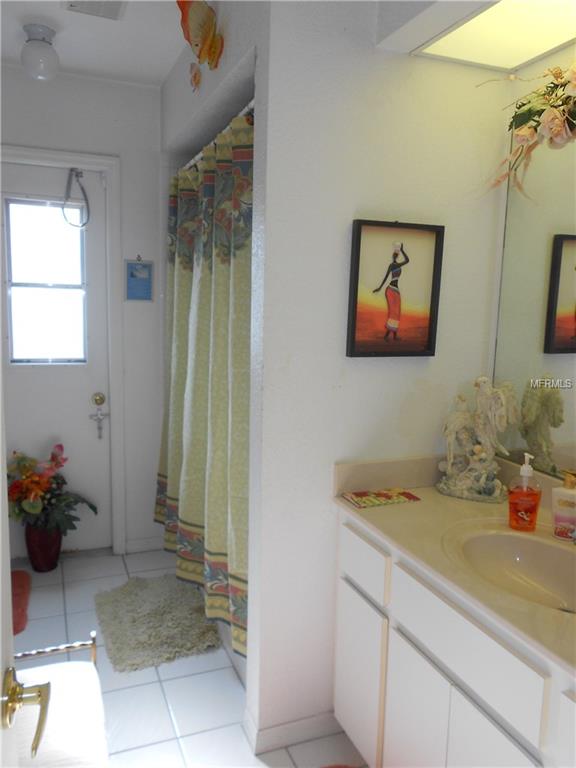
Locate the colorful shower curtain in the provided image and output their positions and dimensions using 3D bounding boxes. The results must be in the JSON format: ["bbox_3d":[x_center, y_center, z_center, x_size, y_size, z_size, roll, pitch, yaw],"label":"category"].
[{"bbox_3d":[-0.389,-0.063,2.489,0.130,1.820,1.450,-2,9,-22],"label":"colorful shower curtain"}]

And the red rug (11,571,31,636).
[{"bbox_3d":[-1.427,1.012,2.621,0.470,0.020,0.580,-2,9,-23],"label":"red rug"}]

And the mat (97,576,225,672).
[{"bbox_3d":[-0.600,1.022,2.597,0.460,0.035,0.710,-2,9,-22],"label":"mat"}]

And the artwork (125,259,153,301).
[{"bbox_3d":[-0.781,-0.544,3.042,0.143,0.205,0.015,-2,9,-22],"label":"artwork"}]

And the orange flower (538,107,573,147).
[{"bbox_3d":[0.738,-0.712,1.593,0.090,0.102,0.080,6,10,30],"label":"orange flower"}]

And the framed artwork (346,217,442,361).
[{"bbox_3d":[0.329,-0.282,1.740,0.314,0.393,0.022,-2,9,-22],"label":"framed artwork"}]

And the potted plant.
[{"bbox_3d":[-1.215,0.635,2.963,0.450,0.665,0.350,-2,9,-22],"label":"potted plant"}]

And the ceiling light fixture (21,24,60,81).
[{"bbox_3d":[-1.014,-1.346,2.367,0.157,0.198,0.157,-2,9,-22],"label":"ceiling light fixture"}]

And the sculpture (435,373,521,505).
[{"bbox_3d":[0.600,0.165,1.815,0.242,0.375,0.165,4,9,19],"label":"sculpture"}]

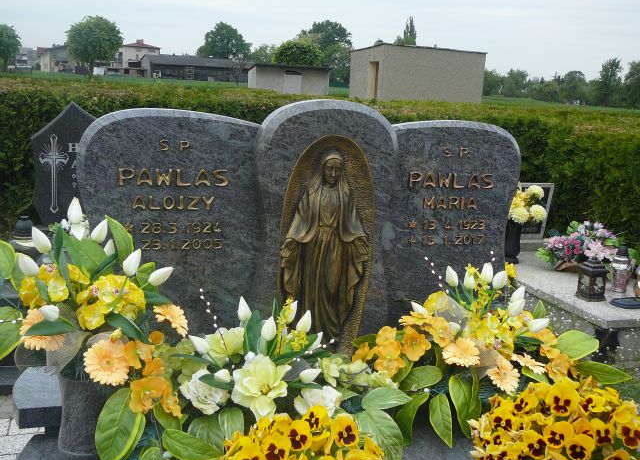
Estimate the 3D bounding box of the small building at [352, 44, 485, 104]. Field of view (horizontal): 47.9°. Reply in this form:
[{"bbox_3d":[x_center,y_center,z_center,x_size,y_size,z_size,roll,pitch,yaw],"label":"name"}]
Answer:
[{"bbox_3d":[4.579,-7.075,33.917,5.956,2.887,2.581,-5,14,-31],"label":"small building"}]

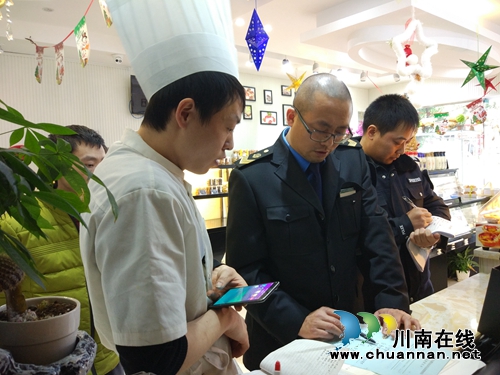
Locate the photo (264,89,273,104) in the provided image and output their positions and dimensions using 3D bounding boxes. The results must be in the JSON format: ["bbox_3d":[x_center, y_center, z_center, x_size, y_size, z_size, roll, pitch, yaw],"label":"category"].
[{"bbox_3d":[0.261,-1.271,5.700,0.153,0.197,0.020,-5,5,-37],"label":"photo"}]

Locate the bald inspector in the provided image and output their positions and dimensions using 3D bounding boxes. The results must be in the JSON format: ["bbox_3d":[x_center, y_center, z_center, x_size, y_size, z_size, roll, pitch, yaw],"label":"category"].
[{"bbox_3d":[0.211,0.505,1.236,0.550,1.660,0.530,-4,5,-25],"label":"bald inspector"}]

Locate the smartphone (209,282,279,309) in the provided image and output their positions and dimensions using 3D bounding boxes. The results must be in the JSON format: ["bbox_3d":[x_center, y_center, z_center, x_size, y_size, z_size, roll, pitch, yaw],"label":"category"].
[{"bbox_3d":[-0.011,0.230,0.860,0.151,0.008,0.076,-19,6,35],"label":"smartphone"}]

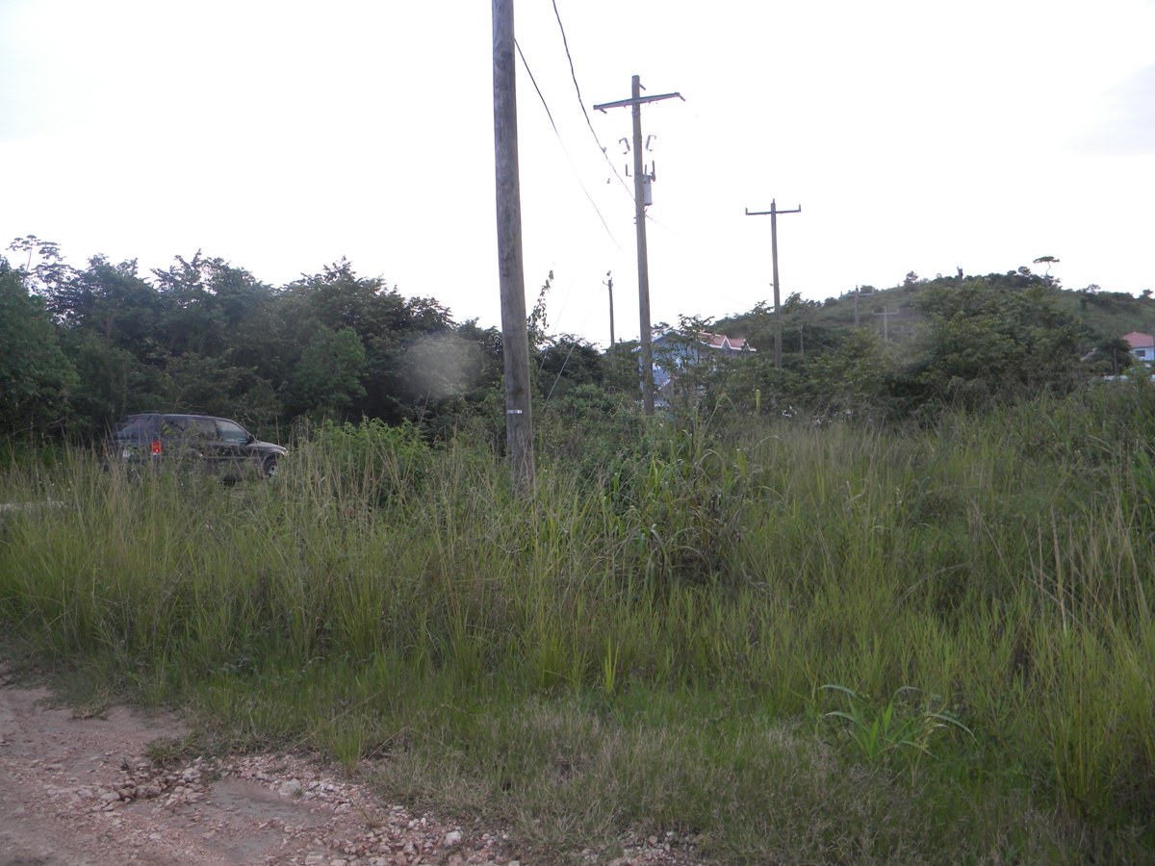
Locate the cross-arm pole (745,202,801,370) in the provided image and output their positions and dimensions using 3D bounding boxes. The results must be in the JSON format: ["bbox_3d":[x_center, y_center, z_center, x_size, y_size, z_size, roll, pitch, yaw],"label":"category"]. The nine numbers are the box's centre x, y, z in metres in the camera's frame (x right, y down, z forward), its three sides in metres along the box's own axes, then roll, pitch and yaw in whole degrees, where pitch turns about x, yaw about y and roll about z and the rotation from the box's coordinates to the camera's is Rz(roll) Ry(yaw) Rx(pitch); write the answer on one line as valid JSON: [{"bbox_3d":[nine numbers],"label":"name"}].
[{"bbox_3d":[8.710,-4.915,40.623,2.440,10.500,0.360,-2,1,13],"label":"cross-arm pole"}]

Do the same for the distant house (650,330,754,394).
[{"bbox_3d":[9.867,-4.473,78.947,7.300,7.700,9.300,-1,2,34],"label":"distant house"}]

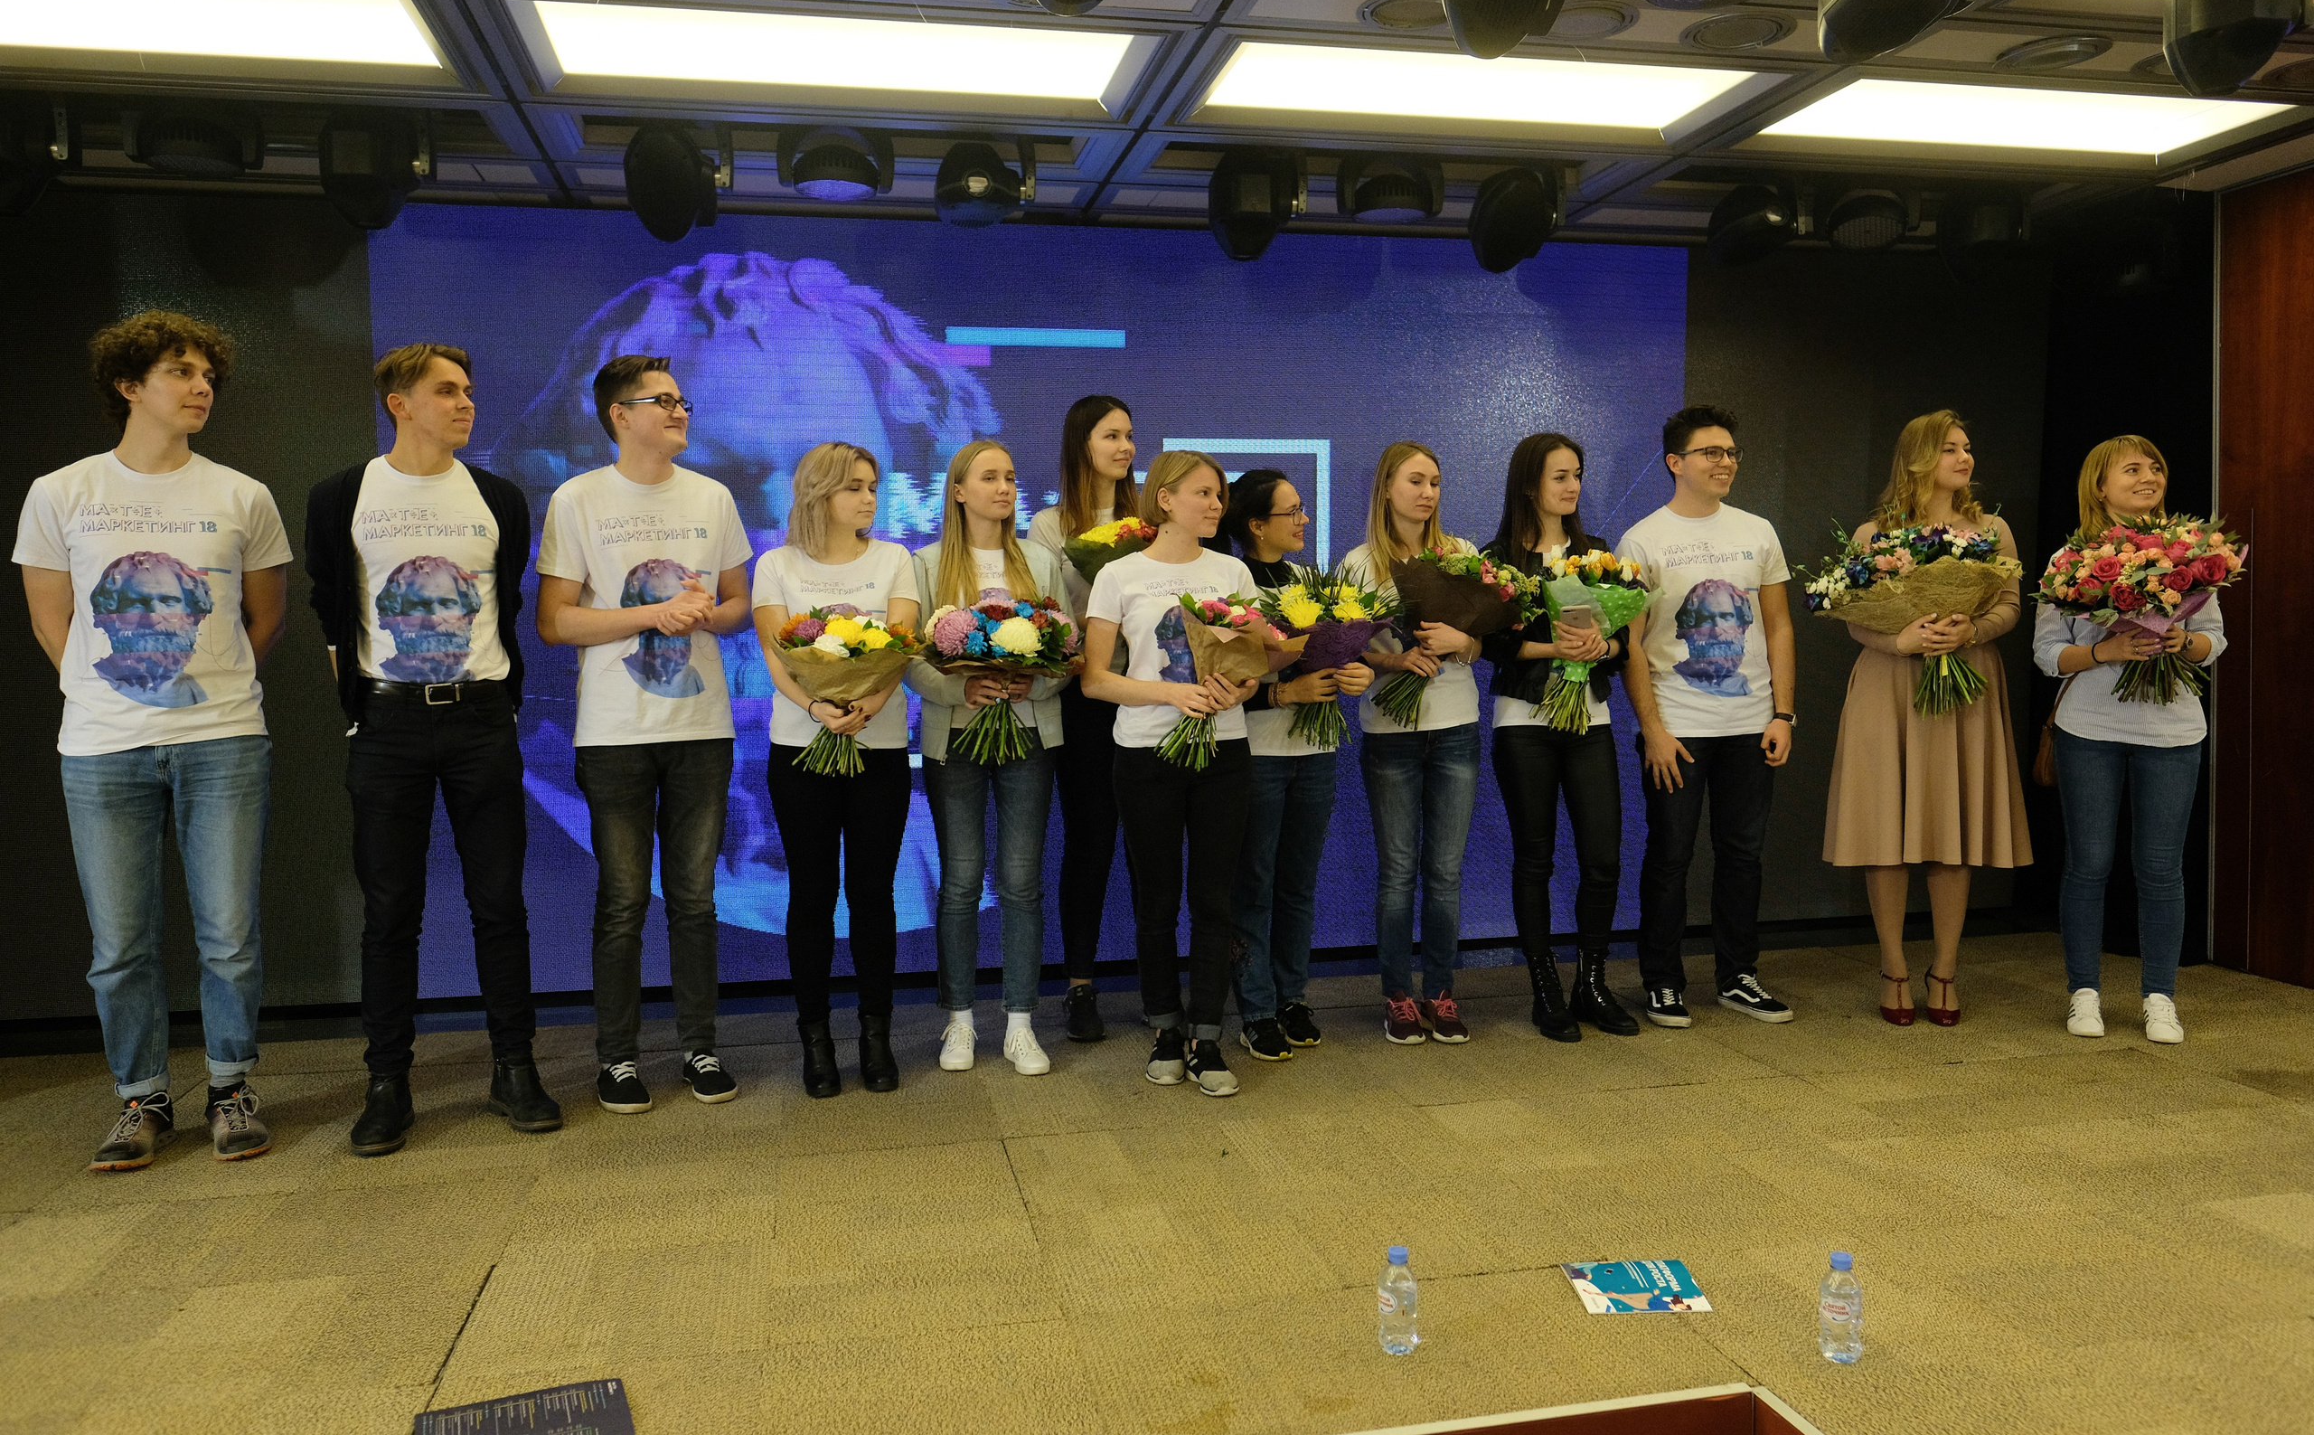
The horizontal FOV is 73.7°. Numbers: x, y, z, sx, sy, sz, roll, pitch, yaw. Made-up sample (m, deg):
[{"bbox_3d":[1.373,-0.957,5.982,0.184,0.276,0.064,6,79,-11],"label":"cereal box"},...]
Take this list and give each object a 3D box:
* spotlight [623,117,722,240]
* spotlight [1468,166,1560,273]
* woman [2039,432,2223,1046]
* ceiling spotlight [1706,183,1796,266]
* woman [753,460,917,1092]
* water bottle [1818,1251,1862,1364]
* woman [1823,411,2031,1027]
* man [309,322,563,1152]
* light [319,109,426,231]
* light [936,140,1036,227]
[{"bbox_3d":[-1.259,-1.399,4.002,0.240,0.290,0.250,-2,4,-12],"label":"spotlight"},{"bbox_3d":[1.010,-1.413,4.365,0.250,0.300,0.250,0,3,15],"label":"spotlight"},{"bbox_3d":[2.678,0.055,4.221,0.480,1.640,0.370,0,4,16],"label":"woman"},{"bbox_3d":[1.734,-1.440,4.505,0.240,0.220,0.230,-2,3,-11],"label":"ceiling spotlight"},{"bbox_3d":[-0.837,0.122,3.959,0.420,1.637,0.400,-2,3,-17],"label":"woman"},{"bbox_3d":[1.085,0.930,2.444,0.063,0.165,0.063,0,4,20],"label":"water bottle"},{"bbox_3d":[2.209,-0.001,4.436,0.550,1.730,0.460,-1,3,4],"label":"woman"},{"bbox_3d":[-1.704,0.052,3.642,0.560,1.839,0.380,-2,3,-19],"label":"man"},{"bbox_3d":[-1.954,-1.375,3.854,0.250,0.280,0.250,-2,4,-12],"label":"light"},{"bbox_3d":[-0.444,-1.385,3.989,0.250,0.230,0.260,-1,3,0],"label":"light"}]

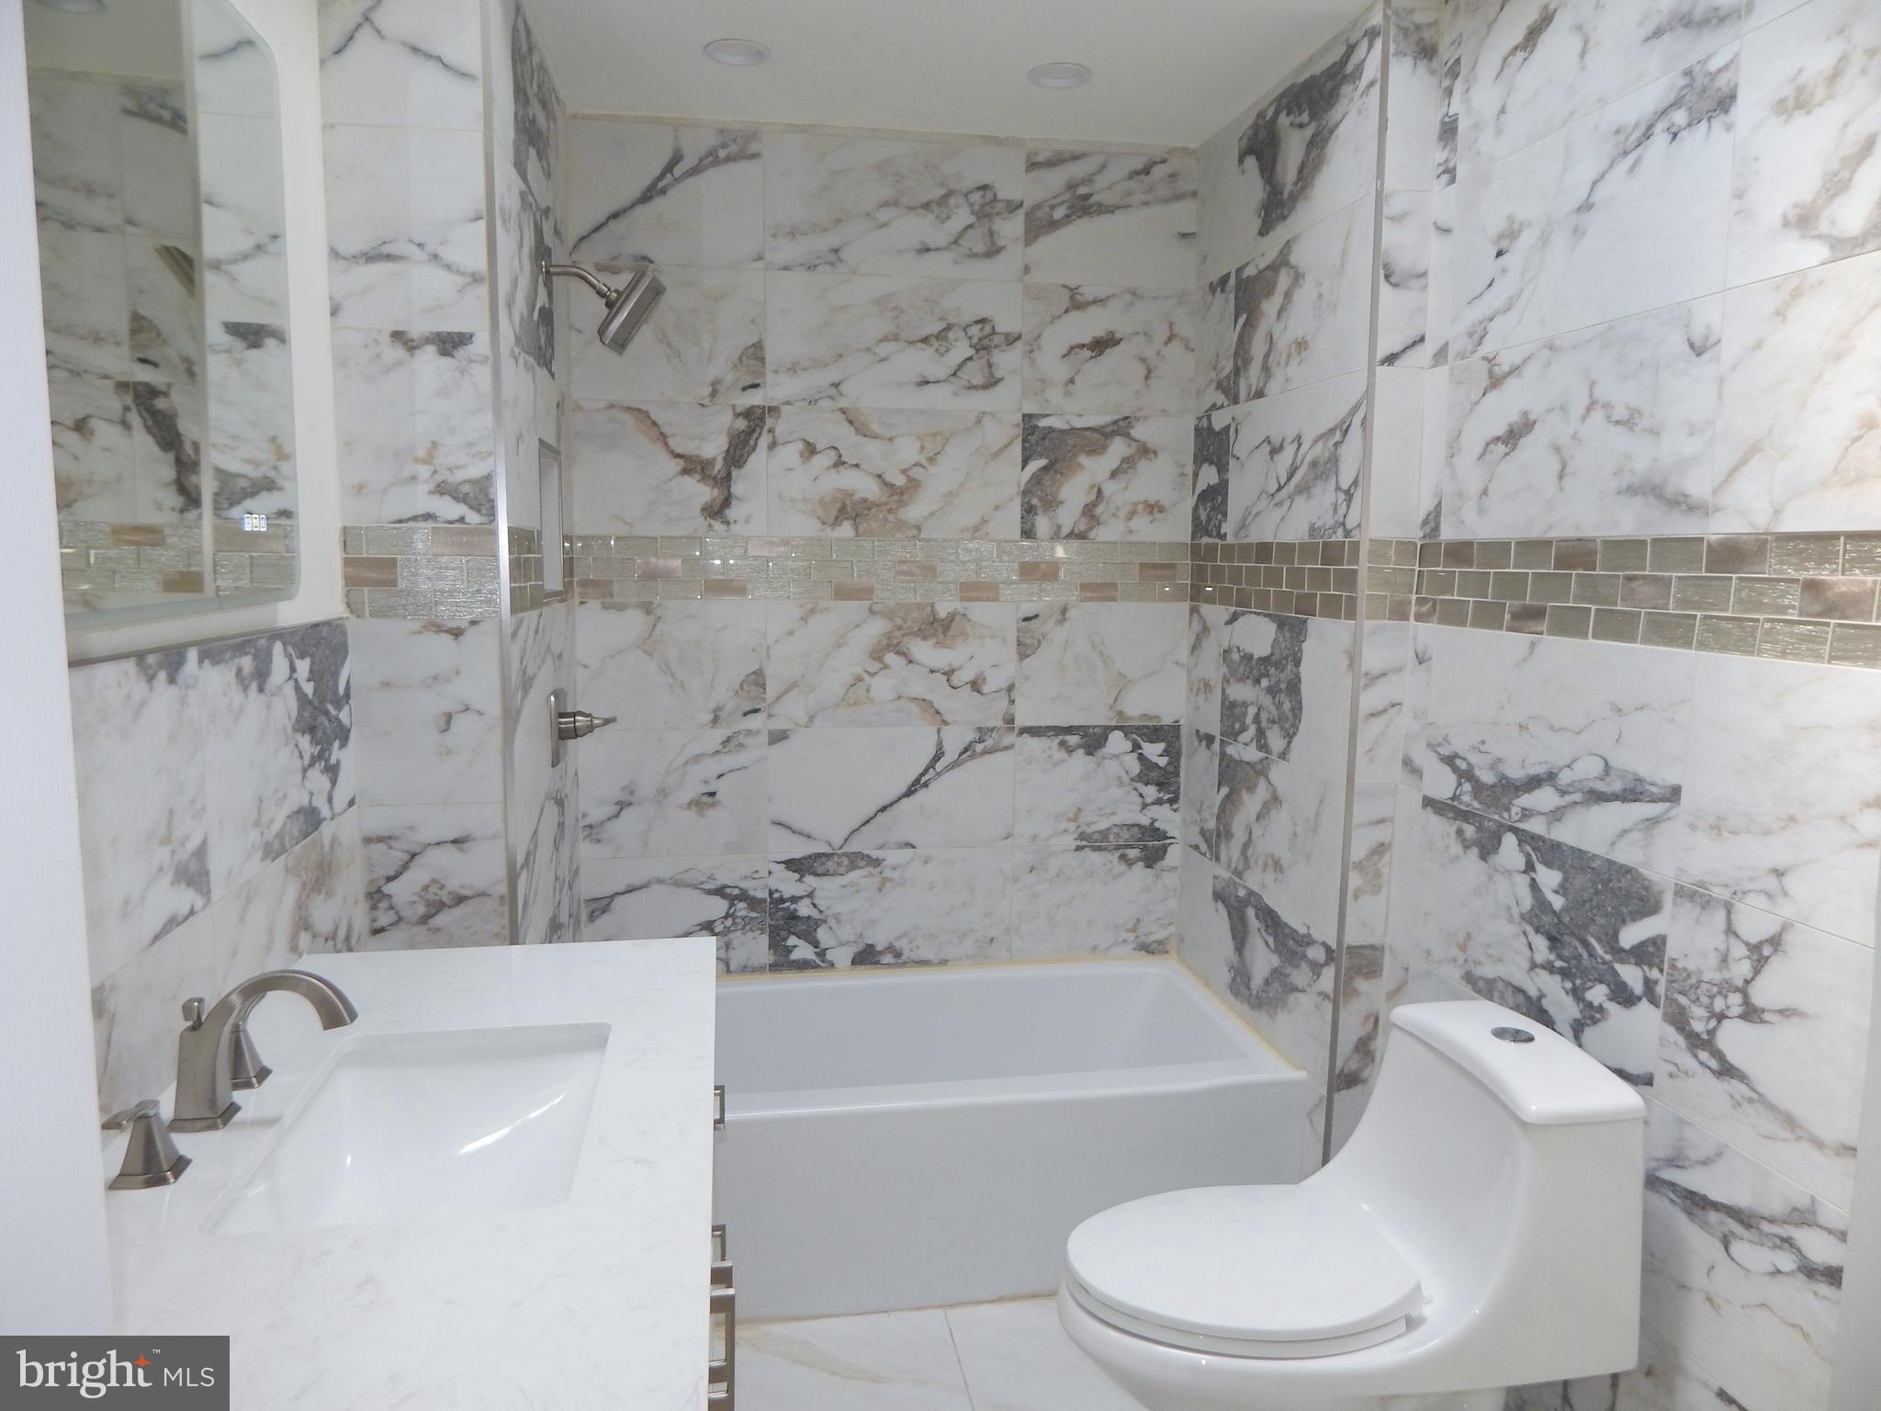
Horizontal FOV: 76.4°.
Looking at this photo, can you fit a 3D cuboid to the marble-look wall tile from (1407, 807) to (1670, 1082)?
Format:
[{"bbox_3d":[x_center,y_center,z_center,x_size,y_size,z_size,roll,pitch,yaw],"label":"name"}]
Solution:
[{"bbox_3d":[0.930,0.347,1.900,0.010,0.305,0.605,-1,7,-10],"label":"marble-look wall tile"}]

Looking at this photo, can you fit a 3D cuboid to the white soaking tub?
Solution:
[{"bbox_3d":[-0.057,0.898,2.630,1.492,0.408,0.766,-1,7,-10],"label":"white soaking tub"}]

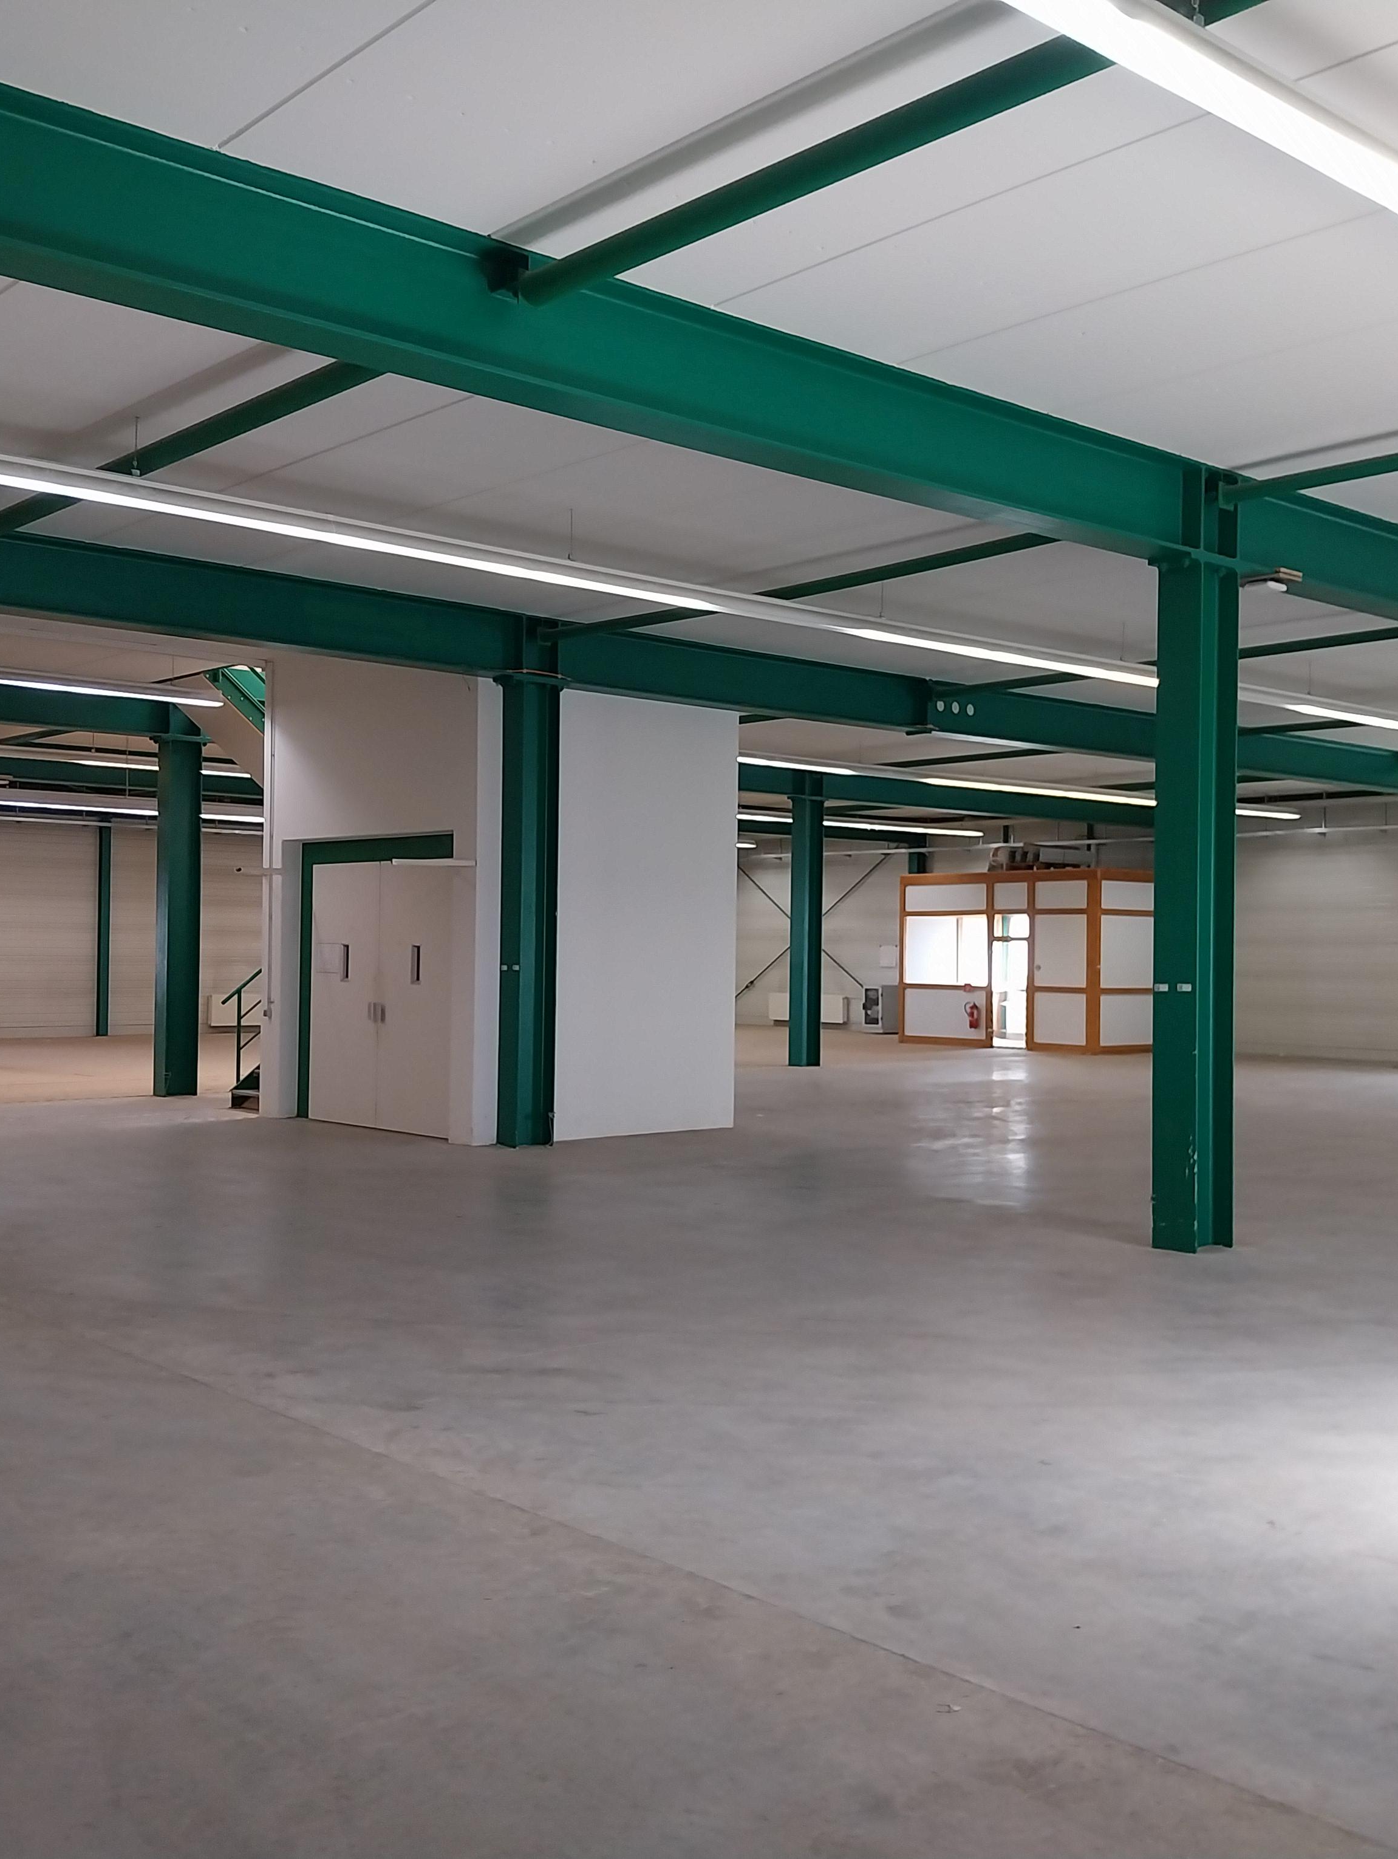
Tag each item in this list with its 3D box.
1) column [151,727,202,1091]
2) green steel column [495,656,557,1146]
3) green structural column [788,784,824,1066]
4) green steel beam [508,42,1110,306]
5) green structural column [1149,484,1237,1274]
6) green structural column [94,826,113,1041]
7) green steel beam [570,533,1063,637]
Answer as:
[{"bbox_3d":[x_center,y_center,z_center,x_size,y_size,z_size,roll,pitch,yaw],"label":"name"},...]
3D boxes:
[{"bbox_3d":[-5.946,-0.174,21.234,0.385,4.150,0.300,1,-1,-41],"label":"column"},{"bbox_3d":[-1.512,-0.257,16.476,0.388,4.315,0.295,1,-1,-41],"label":"green steel column"},{"bbox_3d":[1.620,-0.071,27.993,0.385,4.300,0.300,1,-1,-41],"label":"green structural column"},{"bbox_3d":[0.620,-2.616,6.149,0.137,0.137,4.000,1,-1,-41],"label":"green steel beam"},{"bbox_3d":[2.979,-0.388,11.177,0.388,4.576,0.295,1,-1,-41],"label":"green structural column"},{"bbox_3d":[-11.026,-0.018,34.471,0.120,3.985,0.150,1,-1,-41],"label":"green structural column"},{"bbox_3d":[0.731,-2.506,13.705,0.099,0.098,6.400,1,-1,-41],"label":"green steel beam"}]

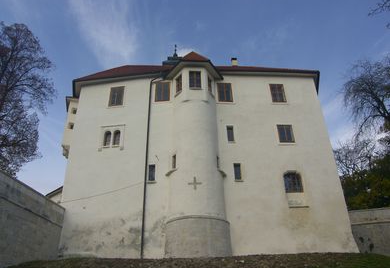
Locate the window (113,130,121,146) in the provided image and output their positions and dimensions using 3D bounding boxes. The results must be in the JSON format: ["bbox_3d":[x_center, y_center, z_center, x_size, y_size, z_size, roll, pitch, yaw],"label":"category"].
[{"bbox_3d":[-5.544,0.324,22.586,0.477,1.236,0.200,-6,-29,6],"label":"window"}]

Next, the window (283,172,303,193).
[{"bbox_3d":[6.506,3.242,20.856,1.186,1.425,0.200,0,-29,-4],"label":"window"}]

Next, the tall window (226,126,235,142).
[{"bbox_3d":[2.533,0.028,22.368,0.459,1.256,0.200,0,-29,-4],"label":"tall window"}]

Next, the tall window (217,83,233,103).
[{"bbox_3d":[2.326,-3.103,24.110,1.090,1.743,0.200,0,-29,-4],"label":"tall window"}]

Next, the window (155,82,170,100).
[{"bbox_3d":[-2.438,-3.155,24.097,1.126,1.736,0.200,-3,-29,2],"label":"window"}]

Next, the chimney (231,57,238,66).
[{"bbox_3d":[3.879,-6.740,30.962,0.620,1.210,0.620,0,-29,-4],"label":"chimney"}]

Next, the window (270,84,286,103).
[{"bbox_3d":[6.426,-3.091,24.404,1.122,1.734,0.200,0,-29,-4],"label":"window"}]

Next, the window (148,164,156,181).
[{"bbox_3d":[-2.810,2.623,20.901,0.406,1.144,0.200,-3,-29,2],"label":"window"}]

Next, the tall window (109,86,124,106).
[{"bbox_3d":[-6.002,-2.851,24.419,1.139,1.748,0.200,-6,-29,6],"label":"tall window"}]

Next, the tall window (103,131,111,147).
[{"bbox_3d":[-6.240,0.374,22.675,0.481,1.220,0.200,-6,-29,6],"label":"tall window"}]

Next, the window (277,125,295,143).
[{"bbox_3d":[6.533,0.036,22.657,1.097,1.445,0.200,0,-29,-4],"label":"window"}]

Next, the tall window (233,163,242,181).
[{"bbox_3d":[2.850,2.553,20.974,0.440,1.178,0.200,0,-29,-4],"label":"tall window"}]

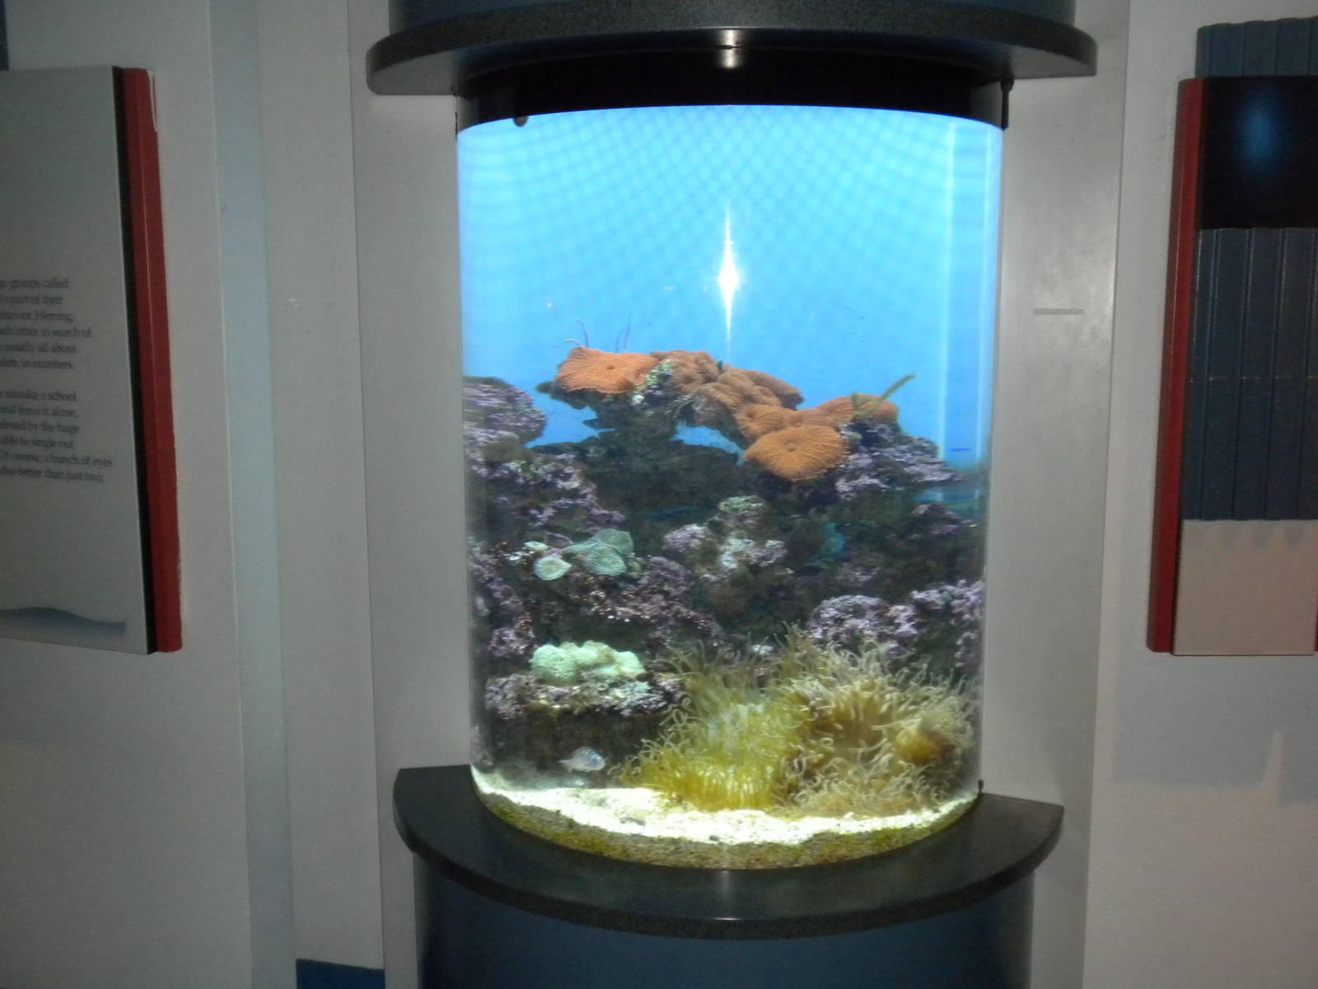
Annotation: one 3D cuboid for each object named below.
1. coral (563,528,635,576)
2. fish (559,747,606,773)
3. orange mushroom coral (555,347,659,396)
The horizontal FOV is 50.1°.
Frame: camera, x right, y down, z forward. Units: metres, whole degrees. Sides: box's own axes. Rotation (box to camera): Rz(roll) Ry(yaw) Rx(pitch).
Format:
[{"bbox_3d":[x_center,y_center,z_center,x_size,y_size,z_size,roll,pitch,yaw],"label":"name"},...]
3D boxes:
[{"bbox_3d":[-0.071,0.068,1.651,0.082,0.051,0.057,0,9,2],"label":"coral"},{"bbox_3d":[-0.087,0.302,1.606,0.051,0.028,0.014,2,10,16],"label":"fish"},{"bbox_3d":[-0.059,-0.139,1.595,0.117,0.055,0.093,0,9,2],"label":"orange mushroom coral"}]

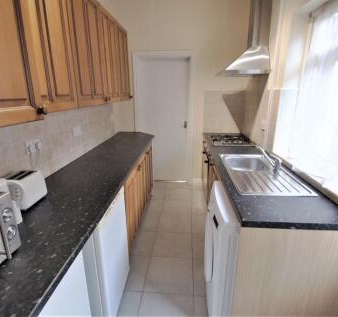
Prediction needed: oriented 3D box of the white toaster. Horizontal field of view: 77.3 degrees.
[{"bbox_3d":[-0.881,0.186,1.287,0.157,0.173,0.233,1,17,4],"label":"white toaster"}]

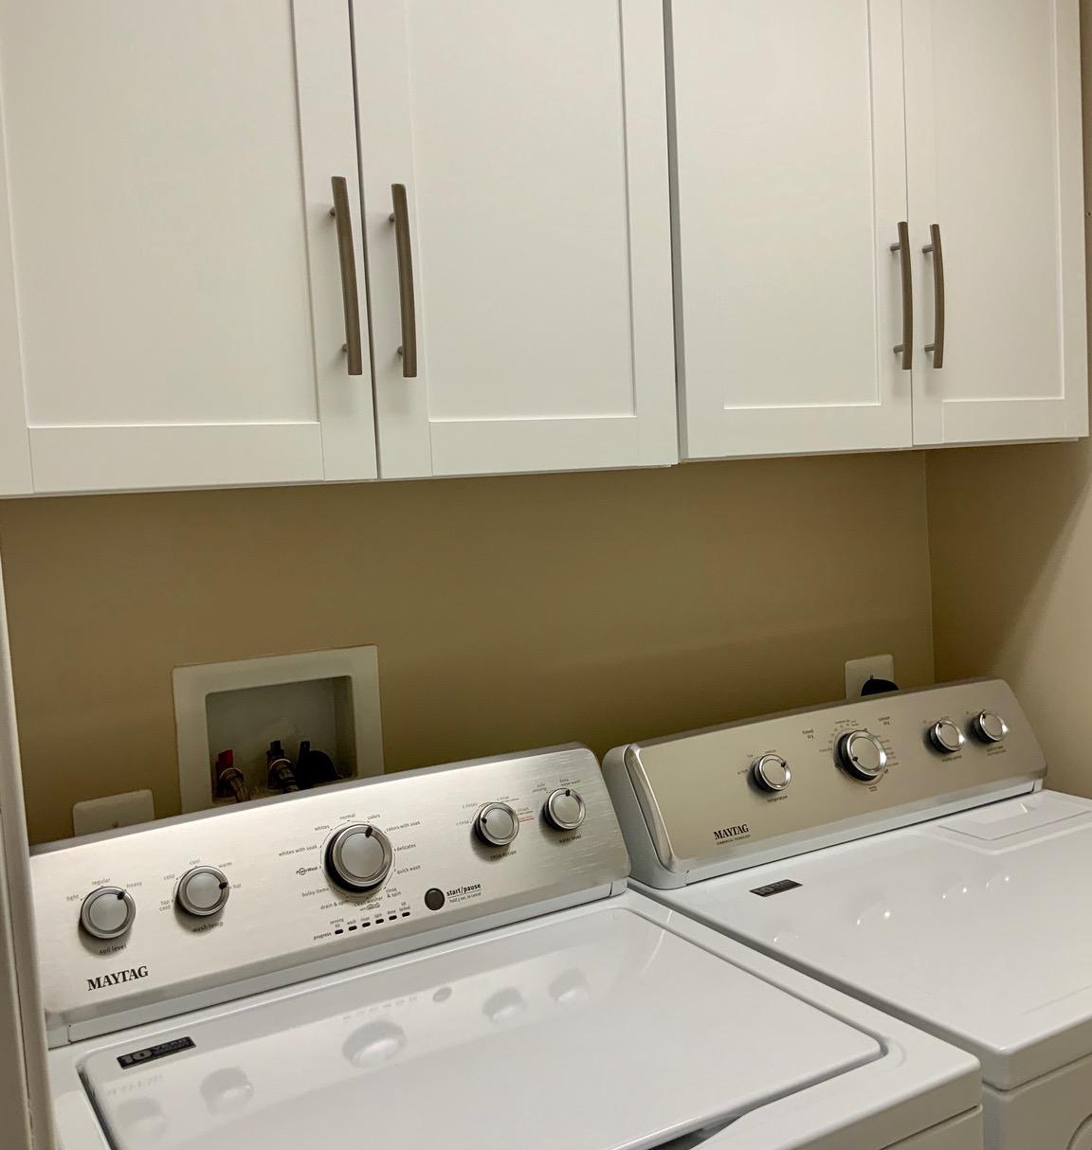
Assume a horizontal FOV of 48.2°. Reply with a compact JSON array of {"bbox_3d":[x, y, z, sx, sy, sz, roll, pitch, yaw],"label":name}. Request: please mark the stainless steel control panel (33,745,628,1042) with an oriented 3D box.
[{"bbox_3d":[-0.226,0.334,1.374,0.698,0.170,0.117,-6,6,-30],"label":"stainless steel control panel"}]

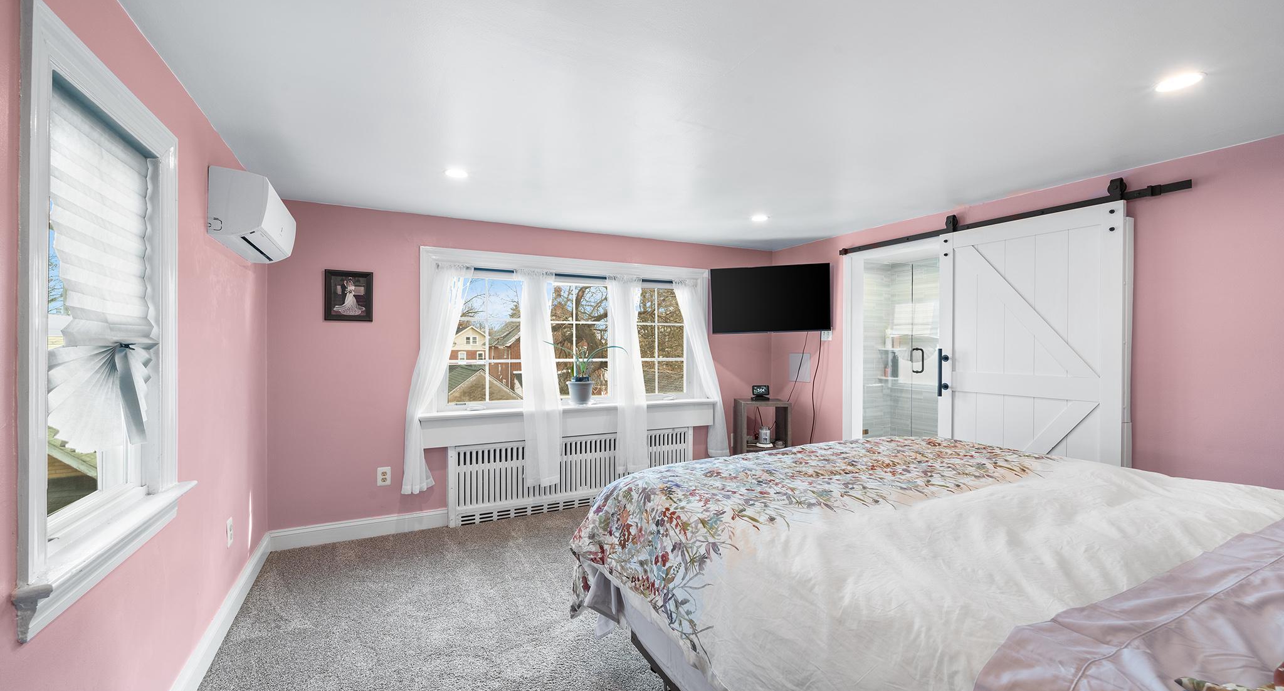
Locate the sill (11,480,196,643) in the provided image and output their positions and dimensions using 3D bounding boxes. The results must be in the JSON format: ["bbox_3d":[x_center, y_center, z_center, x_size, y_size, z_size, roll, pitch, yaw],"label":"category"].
[{"bbox_3d":[-1.296,0.490,1.259,0.080,0.122,0.840,0,0,-28],"label":"sill"}]

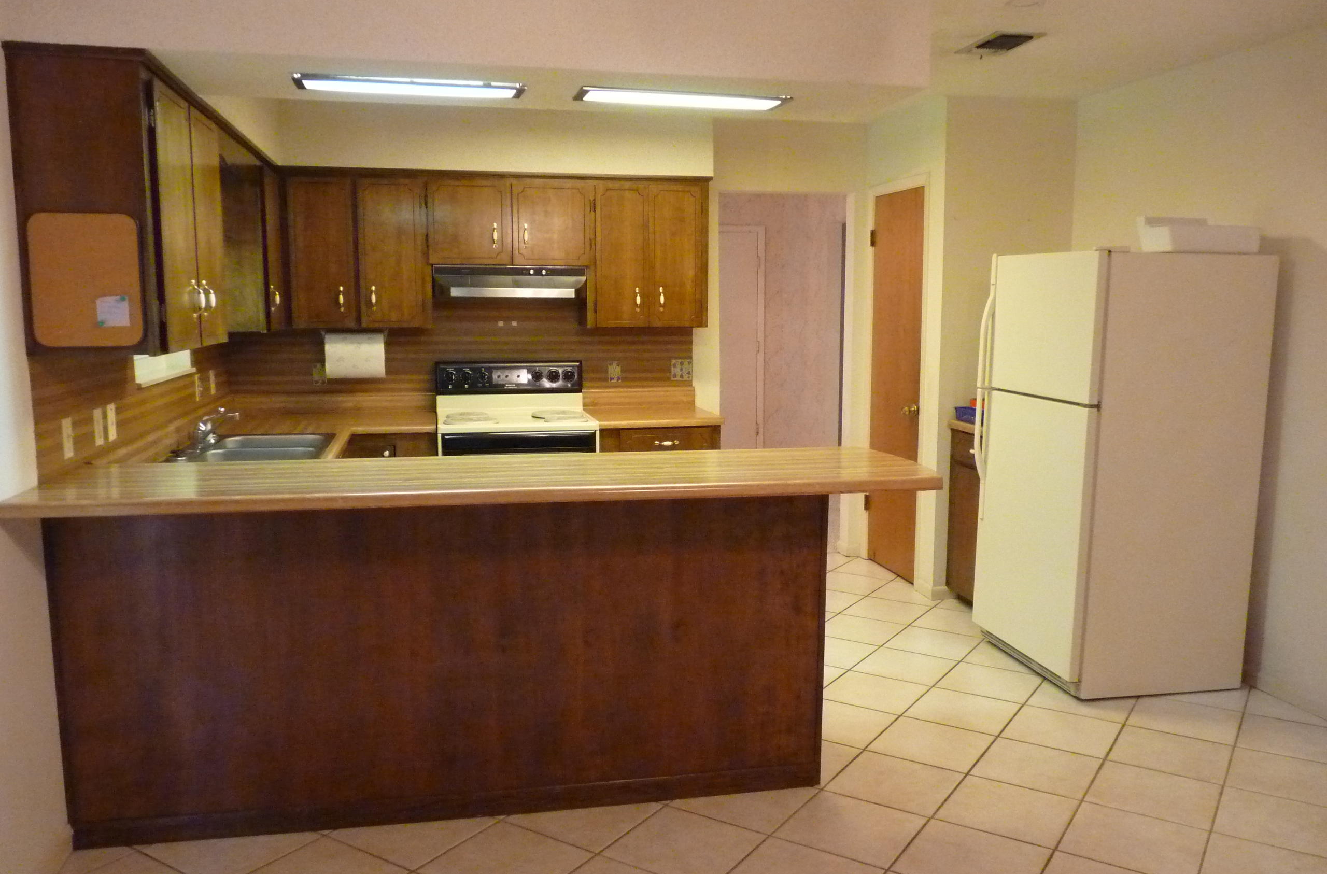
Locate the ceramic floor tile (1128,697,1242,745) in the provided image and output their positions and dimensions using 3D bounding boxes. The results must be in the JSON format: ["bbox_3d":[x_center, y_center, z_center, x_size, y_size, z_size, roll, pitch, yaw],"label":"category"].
[{"bbox_3d":[1.836,1.001,3.650,0.333,0.010,0.333,4,8,33],"label":"ceramic floor tile"}]

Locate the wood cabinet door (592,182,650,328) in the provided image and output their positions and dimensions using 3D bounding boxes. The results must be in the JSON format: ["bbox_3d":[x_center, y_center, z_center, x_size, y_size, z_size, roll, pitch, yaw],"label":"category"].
[{"bbox_3d":[-0.205,-0.901,5.182,0.267,0.700,0.020,-1,7,-10],"label":"wood cabinet door"}]

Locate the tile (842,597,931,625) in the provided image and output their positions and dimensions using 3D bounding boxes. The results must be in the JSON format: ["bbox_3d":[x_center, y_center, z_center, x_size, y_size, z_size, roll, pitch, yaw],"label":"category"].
[{"bbox_3d":[1.075,0.844,4.947,0.331,0.010,0.331,4,8,33],"label":"tile"}]

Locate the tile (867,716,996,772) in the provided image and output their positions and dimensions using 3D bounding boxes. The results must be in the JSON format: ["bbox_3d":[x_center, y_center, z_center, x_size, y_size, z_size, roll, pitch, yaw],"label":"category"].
[{"bbox_3d":[0.899,1.024,3.457,0.331,0.010,0.331,4,8,33],"label":"tile"}]

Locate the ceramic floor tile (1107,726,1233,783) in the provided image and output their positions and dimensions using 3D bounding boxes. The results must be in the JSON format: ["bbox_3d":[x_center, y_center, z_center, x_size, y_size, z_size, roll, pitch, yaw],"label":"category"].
[{"bbox_3d":[1.649,1.035,3.368,0.333,0.010,0.333,4,8,33],"label":"ceramic floor tile"}]

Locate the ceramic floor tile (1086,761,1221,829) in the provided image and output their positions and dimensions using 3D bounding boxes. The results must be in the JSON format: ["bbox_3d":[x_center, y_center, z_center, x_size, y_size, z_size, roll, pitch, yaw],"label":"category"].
[{"bbox_3d":[1.465,1.068,3.089,0.331,0.010,0.331,4,8,33],"label":"ceramic floor tile"}]

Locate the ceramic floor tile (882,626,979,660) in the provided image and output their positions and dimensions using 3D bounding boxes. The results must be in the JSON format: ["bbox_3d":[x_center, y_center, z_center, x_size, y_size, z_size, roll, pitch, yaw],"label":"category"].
[{"bbox_3d":[1.168,0.900,4.483,0.333,0.010,0.333,4,8,33],"label":"ceramic floor tile"}]

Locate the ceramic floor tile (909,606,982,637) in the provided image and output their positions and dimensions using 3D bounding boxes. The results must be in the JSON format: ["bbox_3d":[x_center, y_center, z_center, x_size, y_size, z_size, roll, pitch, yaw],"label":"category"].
[{"bbox_3d":[1.358,0.866,4.764,0.331,0.010,0.331,4,8,33],"label":"ceramic floor tile"}]

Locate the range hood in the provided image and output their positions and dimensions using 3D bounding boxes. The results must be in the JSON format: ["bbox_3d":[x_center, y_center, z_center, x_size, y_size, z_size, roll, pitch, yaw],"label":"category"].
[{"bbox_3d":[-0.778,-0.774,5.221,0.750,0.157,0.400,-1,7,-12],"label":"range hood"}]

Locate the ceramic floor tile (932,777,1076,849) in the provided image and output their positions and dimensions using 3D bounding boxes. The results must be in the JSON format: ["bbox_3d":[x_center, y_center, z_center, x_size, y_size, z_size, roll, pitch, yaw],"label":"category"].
[{"bbox_3d":[0.997,1.080,2.992,0.331,0.010,0.331,4,8,33],"label":"ceramic floor tile"}]

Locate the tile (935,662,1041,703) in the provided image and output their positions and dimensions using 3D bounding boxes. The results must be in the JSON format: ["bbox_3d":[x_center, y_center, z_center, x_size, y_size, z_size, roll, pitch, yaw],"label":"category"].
[{"bbox_3d":[1.269,0.957,4.015,0.333,0.010,0.333,4,8,33],"label":"tile"}]

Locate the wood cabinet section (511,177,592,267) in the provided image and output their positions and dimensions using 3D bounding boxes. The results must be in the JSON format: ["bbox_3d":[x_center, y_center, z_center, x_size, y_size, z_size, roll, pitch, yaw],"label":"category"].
[{"bbox_3d":[-0.552,-1.055,5.128,0.391,0.408,0.040,-1,7,-10],"label":"wood cabinet section"}]

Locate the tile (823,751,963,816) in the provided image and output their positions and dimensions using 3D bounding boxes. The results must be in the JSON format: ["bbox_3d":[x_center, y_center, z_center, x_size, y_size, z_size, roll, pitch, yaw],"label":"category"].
[{"bbox_3d":[0.714,1.058,3.176,0.331,0.010,0.331,4,8,33],"label":"tile"}]

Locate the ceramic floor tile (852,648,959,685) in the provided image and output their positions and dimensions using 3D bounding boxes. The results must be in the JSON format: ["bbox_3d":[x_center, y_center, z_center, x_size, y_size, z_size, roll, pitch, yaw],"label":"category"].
[{"bbox_3d":[0.983,0.935,4.199,0.333,0.010,0.333,4,8,33],"label":"ceramic floor tile"}]

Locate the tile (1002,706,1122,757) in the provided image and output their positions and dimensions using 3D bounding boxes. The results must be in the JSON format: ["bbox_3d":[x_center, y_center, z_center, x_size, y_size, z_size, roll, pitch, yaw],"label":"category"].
[{"bbox_3d":[1.367,1.012,3.554,0.331,0.010,0.331,4,8,33],"label":"tile"}]

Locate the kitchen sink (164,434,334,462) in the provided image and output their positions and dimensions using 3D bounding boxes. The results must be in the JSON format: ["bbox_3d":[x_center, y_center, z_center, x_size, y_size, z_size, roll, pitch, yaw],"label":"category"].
[{"bbox_3d":[-1.560,0.132,3.901,0.550,0.190,0.840,-1,7,-12],"label":"kitchen sink"}]

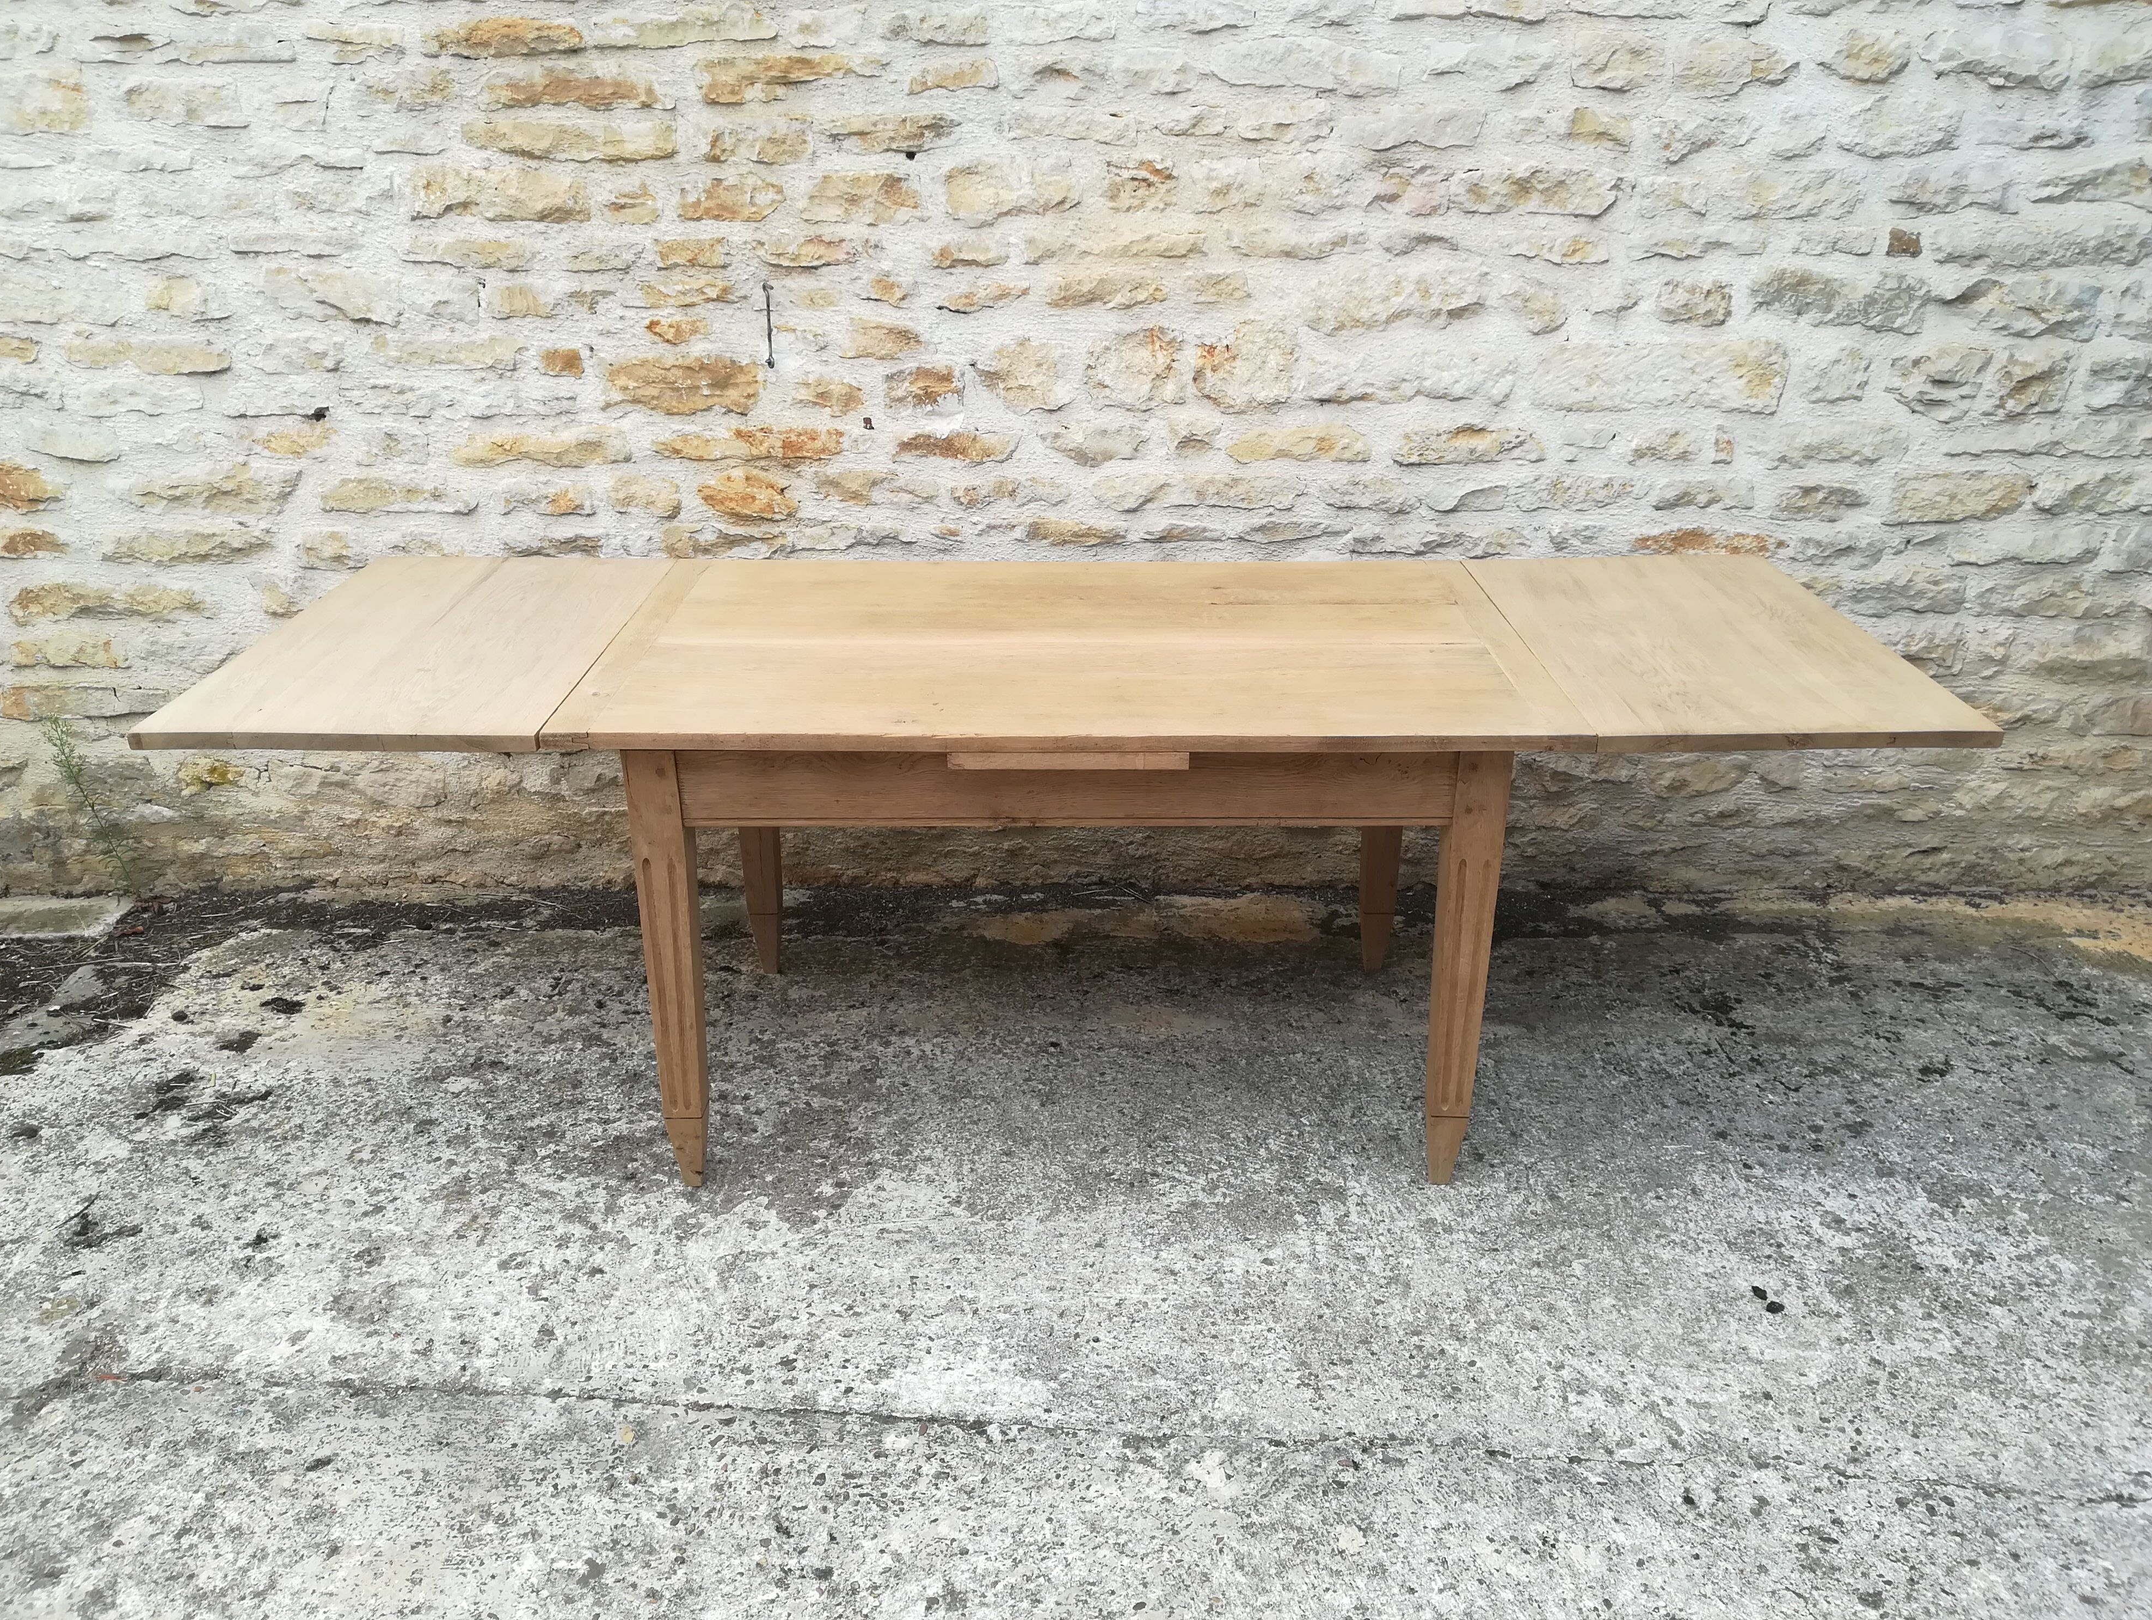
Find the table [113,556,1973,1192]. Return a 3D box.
[{"bbox_3d":[-0.011,0.083,2.592,2.390,0.763,0.800,0,25,0],"label":"table"}]

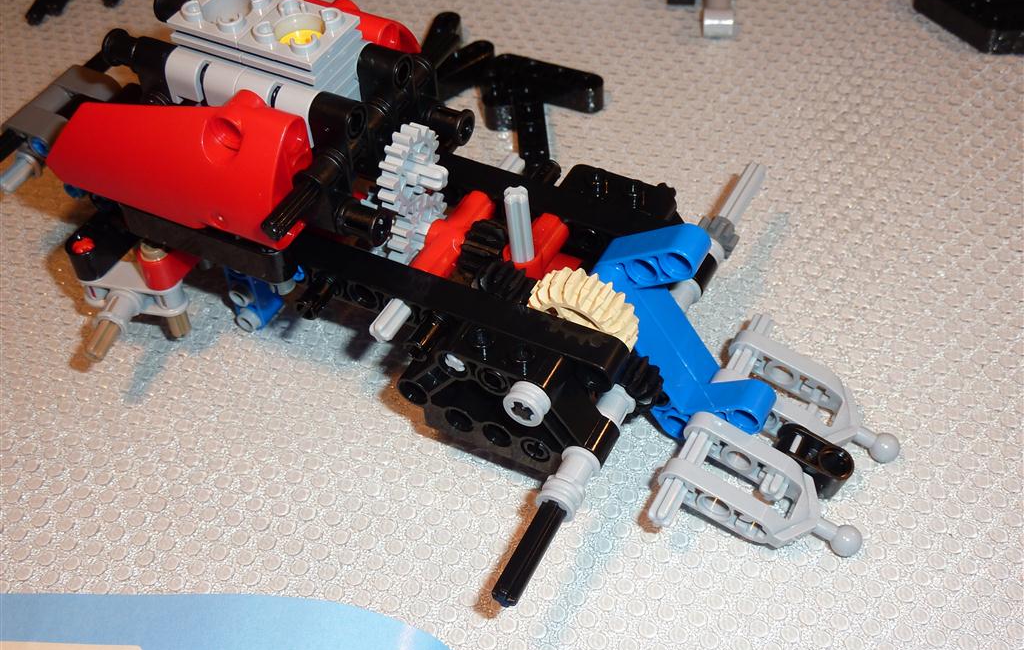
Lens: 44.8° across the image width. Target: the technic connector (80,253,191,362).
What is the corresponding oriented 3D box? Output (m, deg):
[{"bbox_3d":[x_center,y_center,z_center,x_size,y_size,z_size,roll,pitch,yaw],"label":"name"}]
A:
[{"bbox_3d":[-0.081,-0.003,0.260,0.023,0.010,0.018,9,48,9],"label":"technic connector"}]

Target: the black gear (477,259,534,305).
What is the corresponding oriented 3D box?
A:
[{"bbox_3d":[-0.001,-0.006,0.232,0.014,0.014,0.008,20,53,20],"label":"black gear"}]

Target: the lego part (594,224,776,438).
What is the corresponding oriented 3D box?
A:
[{"bbox_3d":[0.032,0.001,0.232,0.024,0.040,0.016,-12,34,46],"label":"lego part"}]

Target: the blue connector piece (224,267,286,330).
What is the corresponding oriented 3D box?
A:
[{"bbox_3d":[-0.055,-0.009,0.262,0.008,0.020,0.010,25,54,14],"label":"blue connector piece"}]

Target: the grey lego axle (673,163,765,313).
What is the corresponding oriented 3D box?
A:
[{"bbox_3d":[0.046,-0.020,0.265,0.008,0.008,0.044,19,51,18],"label":"grey lego axle"}]

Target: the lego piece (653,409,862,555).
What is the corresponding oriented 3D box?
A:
[{"bbox_3d":[0.045,0.033,0.226,0.038,0.008,0.020,28,53,10],"label":"lego piece"}]

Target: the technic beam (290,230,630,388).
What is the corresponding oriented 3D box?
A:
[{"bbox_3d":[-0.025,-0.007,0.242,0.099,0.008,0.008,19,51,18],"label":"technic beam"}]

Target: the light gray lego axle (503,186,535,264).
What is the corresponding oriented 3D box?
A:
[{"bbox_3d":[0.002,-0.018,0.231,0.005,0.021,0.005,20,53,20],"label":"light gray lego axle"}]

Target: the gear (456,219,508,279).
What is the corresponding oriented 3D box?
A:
[{"bbox_3d":[-0.005,-0.014,0.247,0.008,0.013,0.013,19,51,18],"label":"gear"}]

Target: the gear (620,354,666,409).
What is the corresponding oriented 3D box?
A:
[{"bbox_3d":[0.024,0.010,0.238,0.013,0.013,0.008,19,51,18],"label":"gear"}]

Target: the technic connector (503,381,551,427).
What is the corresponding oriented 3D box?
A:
[{"bbox_3d":[0.003,0.013,0.214,0.007,0.007,0.004,20,53,20],"label":"technic connector"}]

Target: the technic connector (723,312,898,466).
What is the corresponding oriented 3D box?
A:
[{"bbox_3d":[0.059,0.015,0.246,0.039,0.008,0.019,31,55,6],"label":"technic connector"}]

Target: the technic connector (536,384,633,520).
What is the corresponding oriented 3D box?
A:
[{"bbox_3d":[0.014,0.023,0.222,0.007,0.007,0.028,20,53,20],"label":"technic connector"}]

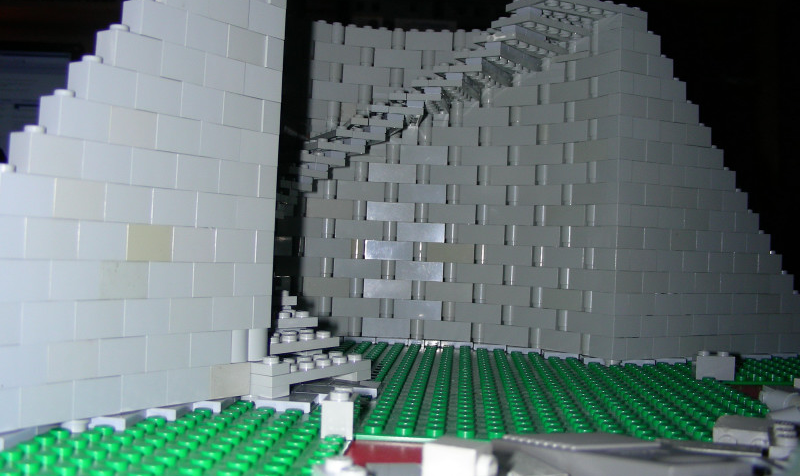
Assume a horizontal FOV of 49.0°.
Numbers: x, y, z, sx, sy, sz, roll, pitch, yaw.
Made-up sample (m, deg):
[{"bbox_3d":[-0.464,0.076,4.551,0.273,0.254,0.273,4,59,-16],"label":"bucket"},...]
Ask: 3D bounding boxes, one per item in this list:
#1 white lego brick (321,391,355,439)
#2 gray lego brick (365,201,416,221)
[{"bbox_3d":[-0.015,0.044,0.225,0.008,0.011,0.016,2,-1,4],"label":"white lego brick"},{"bbox_3d":[-0.004,-0.013,0.442,0.024,0.010,0.008,2,-1,2],"label":"gray lego brick"}]

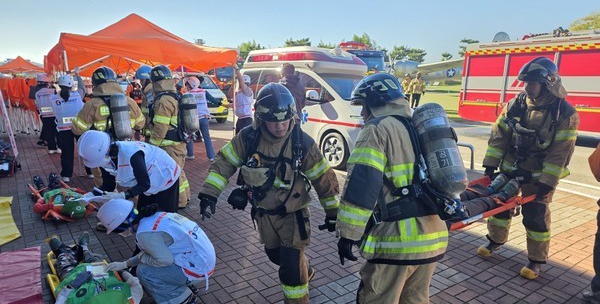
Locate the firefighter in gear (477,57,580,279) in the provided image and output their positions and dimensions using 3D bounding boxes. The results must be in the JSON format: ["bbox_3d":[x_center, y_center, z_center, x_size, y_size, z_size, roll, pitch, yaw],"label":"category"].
[{"bbox_3d":[2.061,0.121,3.596,0.570,1.860,0.650,-6,13,-34],"label":"firefighter in gear"}]

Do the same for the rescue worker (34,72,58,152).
[{"bbox_3d":[-5.284,-0.846,8.347,0.450,1.600,0.520,4,11,14],"label":"rescue worker"}]

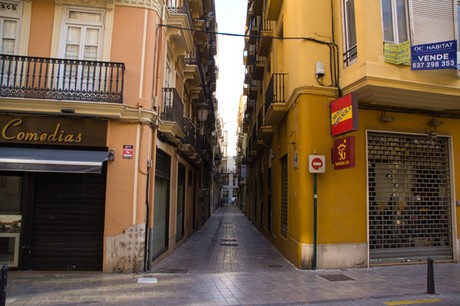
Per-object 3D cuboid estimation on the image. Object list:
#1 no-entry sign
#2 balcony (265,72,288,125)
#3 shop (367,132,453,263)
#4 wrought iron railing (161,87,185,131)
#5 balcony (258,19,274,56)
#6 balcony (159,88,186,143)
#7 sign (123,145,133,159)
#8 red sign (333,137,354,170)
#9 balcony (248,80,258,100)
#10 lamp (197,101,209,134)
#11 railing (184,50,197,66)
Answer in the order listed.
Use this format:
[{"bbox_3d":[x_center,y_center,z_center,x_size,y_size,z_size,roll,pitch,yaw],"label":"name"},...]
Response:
[{"bbox_3d":[2.268,0.292,8.916,0.420,0.460,0.040,1,-8,0],"label":"no-entry sign"},{"bbox_3d":[1.563,-1.700,11.676,0.550,1.170,2.350,1,-8,0],"label":"balcony"},{"bbox_3d":[5.154,1.291,9.842,2.850,3.600,0.150,3,-8,-16],"label":"shop"},{"bbox_3d":[-1.742,-1.203,10.821,0.390,1.000,2.140,1,-8,0],"label":"wrought iron railing"},{"bbox_3d":[1.681,-5.545,16.344,0.500,1.170,2.200,1,-8,0],"label":"balcony"},{"bbox_3d":[-1.734,-1.046,10.819,0.430,1.290,2.400,1,-8,0],"label":"balcony"},{"bbox_3d":[-2.457,-0.019,8.301,0.240,0.330,0.015,2,-8,-4],"label":"sign"},{"bbox_3d":[2.942,0.019,8.867,0.160,0.800,0.670,3,-8,-16],"label":"red sign"},{"bbox_3d":[1.740,-4.648,24.701,0.490,1.170,2.200,1,-8,0],"label":"balcony"},{"bbox_3d":[-1.169,-1.540,15.382,0.520,1.350,0.500,1,-8,0],"label":"lamp"},{"bbox_3d":[-1.607,-4.055,15.645,0.480,0.980,2.100,1,-8,0],"label":"railing"}]

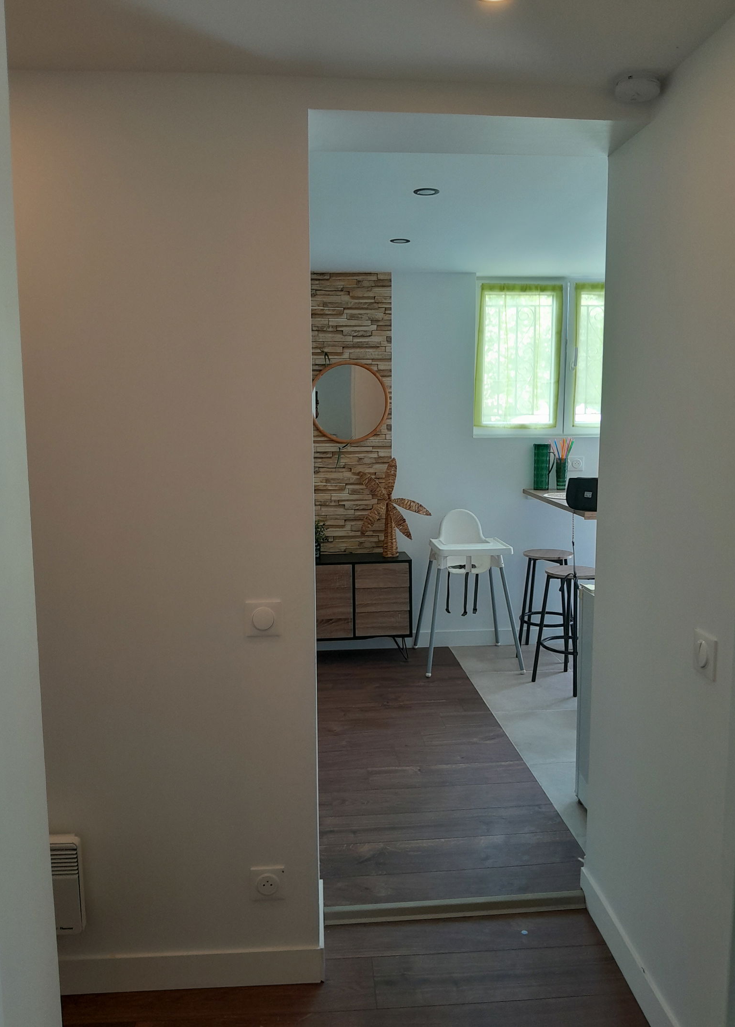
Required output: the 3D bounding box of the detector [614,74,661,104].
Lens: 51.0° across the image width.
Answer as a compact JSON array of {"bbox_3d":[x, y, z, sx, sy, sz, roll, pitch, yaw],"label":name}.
[{"bbox_3d":[0.603,-0.957,1.718,0.105,0.036,0.105,-1,7,-5],"label":"detector"}]

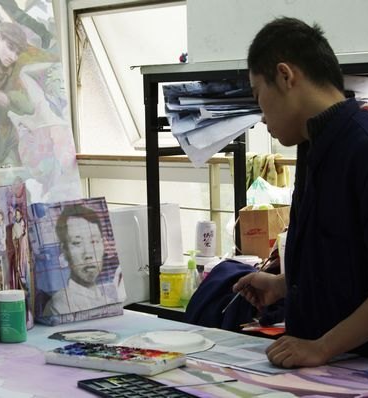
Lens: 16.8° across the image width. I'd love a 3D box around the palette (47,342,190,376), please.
[{"bbox_3d":[-0.137,0.317,2.467,0.266,0.021,0.111,2,6,35],"label":"palette"}]

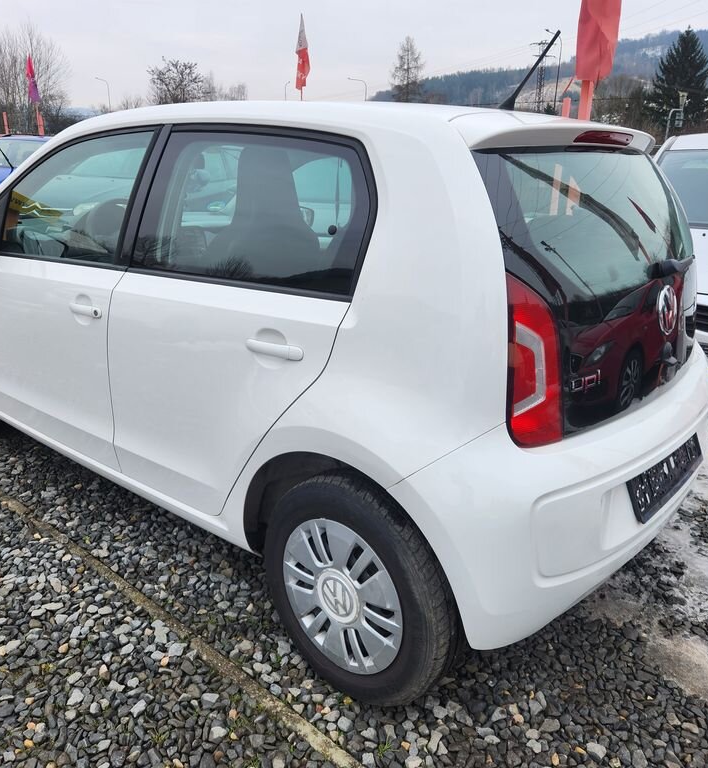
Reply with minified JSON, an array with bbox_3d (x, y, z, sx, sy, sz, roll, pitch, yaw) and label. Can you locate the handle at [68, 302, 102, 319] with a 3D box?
[{"bbox_3d":[-0.807,-0.223,2.050,0.182,0.033,0.047,16,22,38],"label":"handle"}]

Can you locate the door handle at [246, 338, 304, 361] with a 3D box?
[{"bbox_3d":[-0.178,-0.078,1.543,0.190,0.034,0.045,16,23,38],"label":"door handle"}]

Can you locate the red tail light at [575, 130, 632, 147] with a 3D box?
[{"bbox_3d":[0.649,-0.644,1.769,0.055,0.042,0.360,16,22,38],"label":"red tail light"}]

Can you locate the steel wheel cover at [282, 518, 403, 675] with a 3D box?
[{"bbox_3d":[-0.037,0.504,1.615,0.385,0.385,0.050,16,23,38],"label":"steel wheel cover"}]

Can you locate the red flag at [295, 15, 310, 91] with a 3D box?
[{"bbox_3d":[-0.756,-4.858,9.990,0.250,1.010,0.140,1,18,0],"label":"red flag"}]

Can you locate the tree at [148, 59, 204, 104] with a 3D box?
[{"bbox_3d":[-7.907,-11.830,30.913,2.900,5.380,2.900,1,18,0],"label":"tree"}]

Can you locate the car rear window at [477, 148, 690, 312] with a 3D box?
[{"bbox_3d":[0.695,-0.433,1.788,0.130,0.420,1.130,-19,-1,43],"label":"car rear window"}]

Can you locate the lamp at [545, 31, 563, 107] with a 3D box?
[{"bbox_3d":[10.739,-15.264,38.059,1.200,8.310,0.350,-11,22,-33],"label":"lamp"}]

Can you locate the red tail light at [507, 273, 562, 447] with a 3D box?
[{"bbox_3d":[0.352,-0.040,1.295,0.155,0.340,0.100,-11,22,-34],"label":"red tail light"}]

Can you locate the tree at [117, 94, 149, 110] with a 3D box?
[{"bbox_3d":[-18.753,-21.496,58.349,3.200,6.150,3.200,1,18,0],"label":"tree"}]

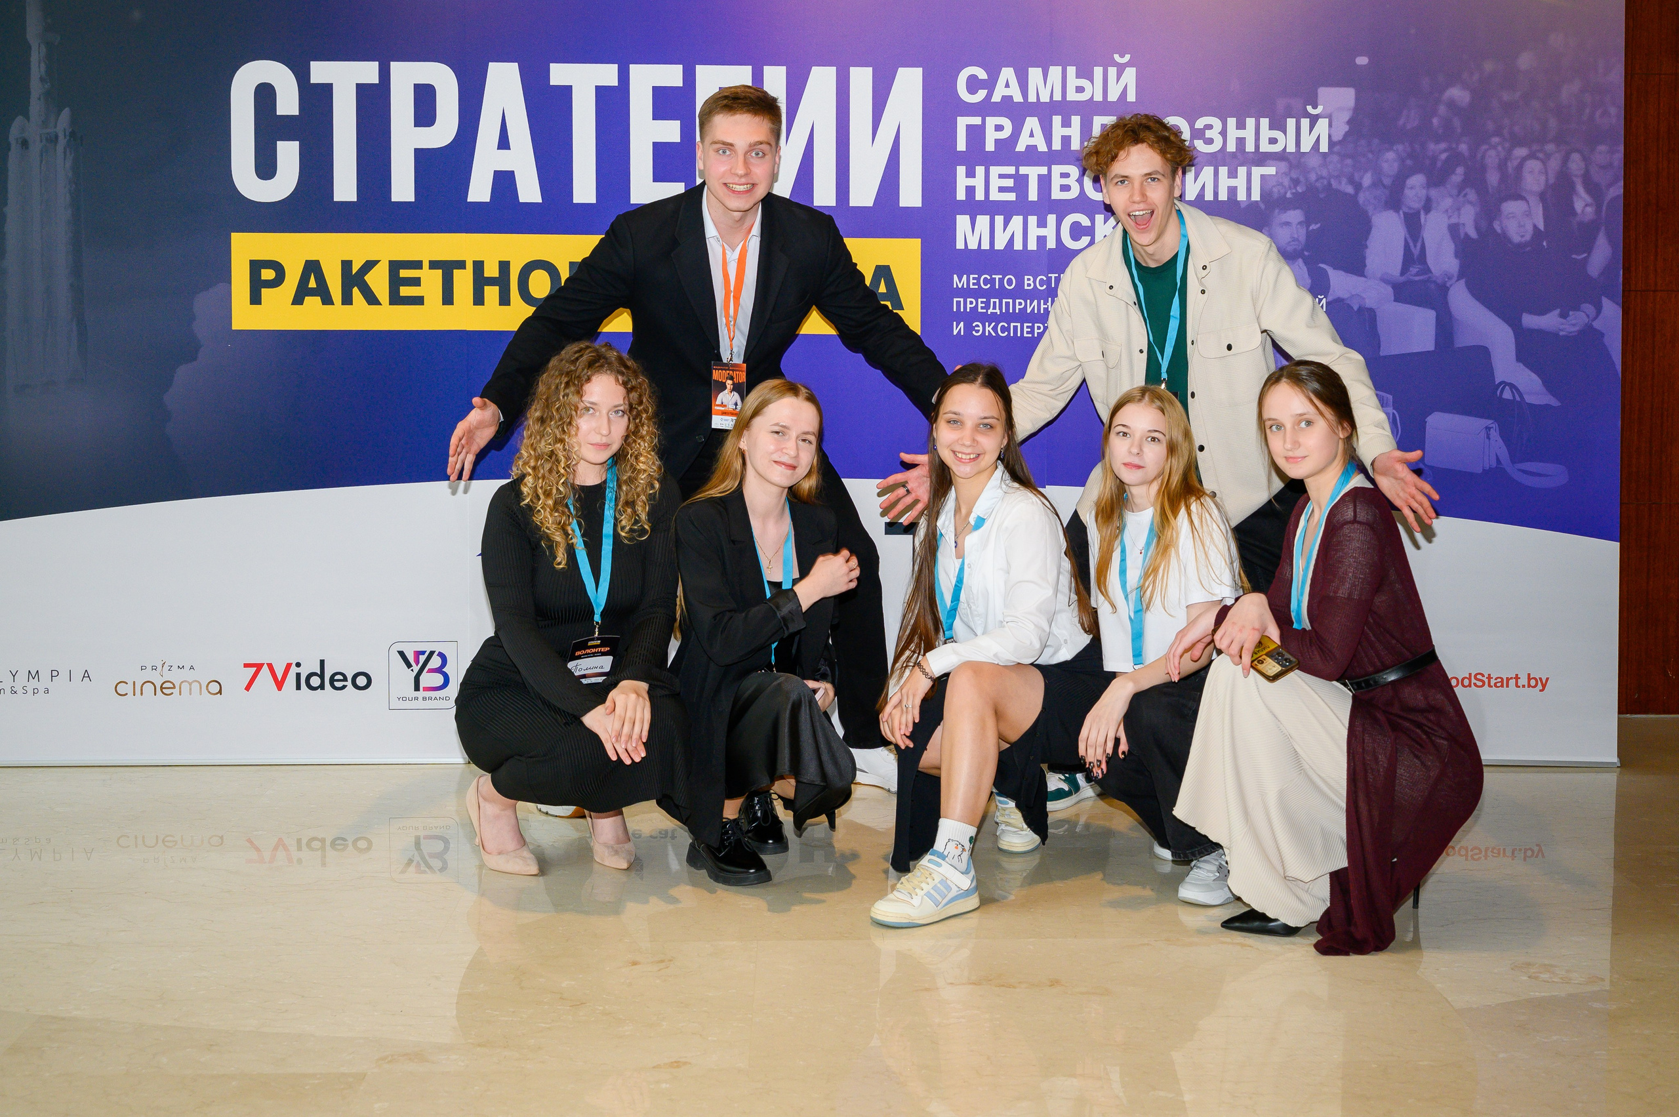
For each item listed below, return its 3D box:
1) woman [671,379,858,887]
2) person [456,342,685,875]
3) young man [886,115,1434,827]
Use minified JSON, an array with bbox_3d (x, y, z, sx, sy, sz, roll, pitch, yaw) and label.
[{"bbox_3d":[-0.149,0.140,3.660,0.420,0.996,0.540,-3,6,-28],"label":"woman"},{"bbox_3d":[-0.549,0.099,3.700,0.450,1.066,0.560,-3,6,-33],"label":"person"},{"bbox_3d":[0.683,-0.151,3.870,1.140,1.513,0.700,1,5,10],"label":"young man"}]

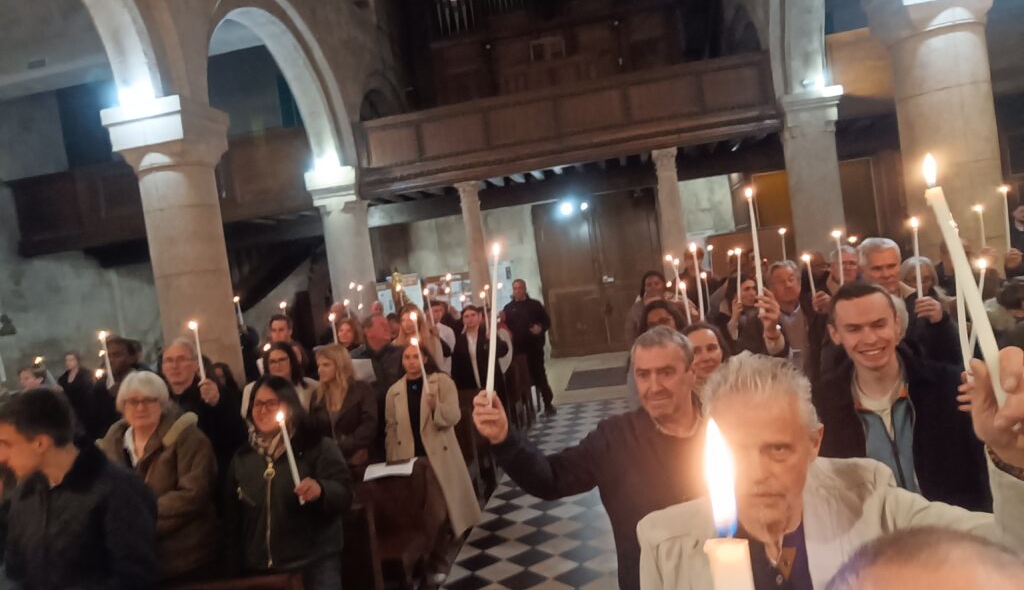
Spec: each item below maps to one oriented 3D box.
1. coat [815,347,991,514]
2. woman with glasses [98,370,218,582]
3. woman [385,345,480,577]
[{"bbox_3d":[1.067,0.474,1.930,0.580,0.720,0.360,-8,1,25],"label":"coat"},{"bbox_3d":[-1.558,1.157,3.221,0.550,1.650,0.400,-8,1,5],"label":"woman with glasses"},{"bbox_3d":[-0.573,1.096,4.799,0.560,1.590,0.420,-8,1,5],"label":"woman"}]

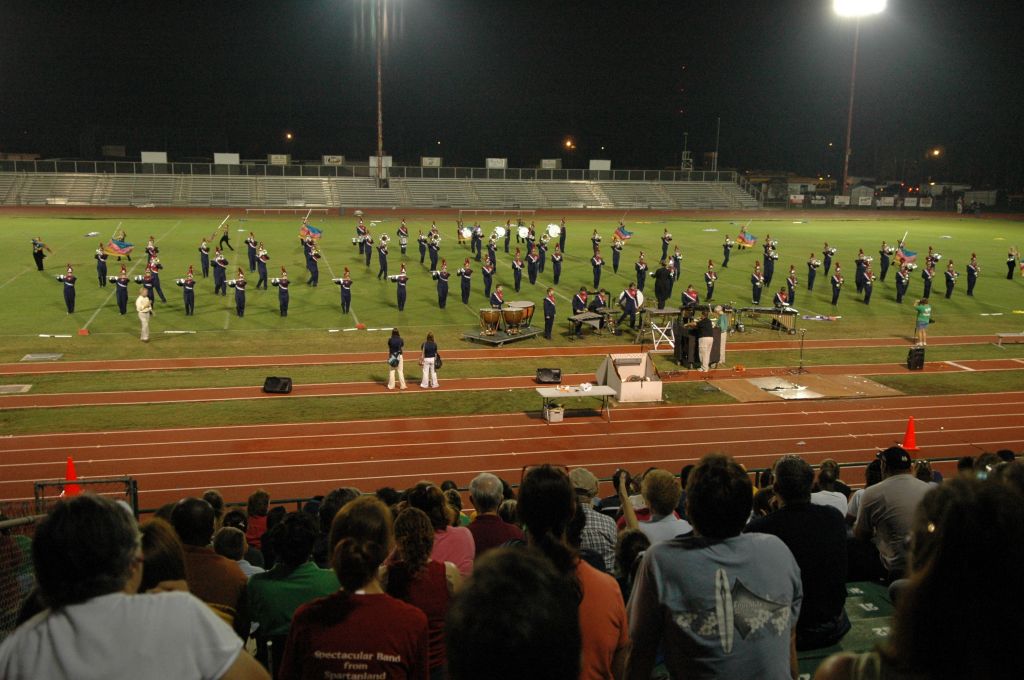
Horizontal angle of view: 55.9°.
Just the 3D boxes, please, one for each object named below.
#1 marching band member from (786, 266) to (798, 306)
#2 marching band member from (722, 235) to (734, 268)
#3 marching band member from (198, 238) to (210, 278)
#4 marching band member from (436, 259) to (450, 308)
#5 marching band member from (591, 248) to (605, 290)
[{"bbox_3d":[11.932,-2.288,40.965,0.430,1.760,0.390,-3,13,-20],"label":"marching band member"},{"bbox_3d":[11.714,-4.784,52.240,0.500,1.730,0.530,-5,13,-30],"label":"marching band member"},{"bbox_3d":[-13.782,-3.679,43.356,0.580,1.796,0.550,-2,12,-15],"label":"marching band member"},{"bbox_3d":[-2.704,-2.234,38.101,0.620,2.015,0.420,-1,13,-14],"label":"marching band member"},{"bbox_3d":[3.892,-3.228,43.620,0.560,1.855,0.480,0,11,-8],"label":"marching band member"}]

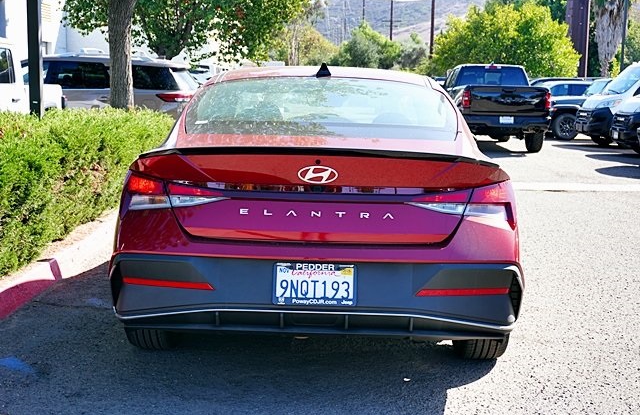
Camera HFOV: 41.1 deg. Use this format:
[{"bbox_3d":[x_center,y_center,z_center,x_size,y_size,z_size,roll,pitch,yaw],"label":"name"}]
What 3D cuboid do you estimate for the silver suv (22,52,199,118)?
[{"bbox_3d":[-4.660,-1.779,15.214,5.050,1.780,1.970,1,8,0],"label":"silver suv"}]

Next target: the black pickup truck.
[{"bbox_3d":[4.090,-2.469,21.096,2.070,1.970,5.900,1,8,1],"label":"black pickup truck"}]

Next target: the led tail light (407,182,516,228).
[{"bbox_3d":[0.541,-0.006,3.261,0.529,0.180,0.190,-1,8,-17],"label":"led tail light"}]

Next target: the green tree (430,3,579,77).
[{"bbox_3d":[8.383,-6.627,39.441,6.900,5.475,6.900,1,8,0],"label":"green tree"}]

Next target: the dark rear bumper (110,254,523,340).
[{"bbox_3d":[-0.015,0.332,3.315,1.700,0.350,0.430,1,8,1],"label":"dark rear bumper"}]

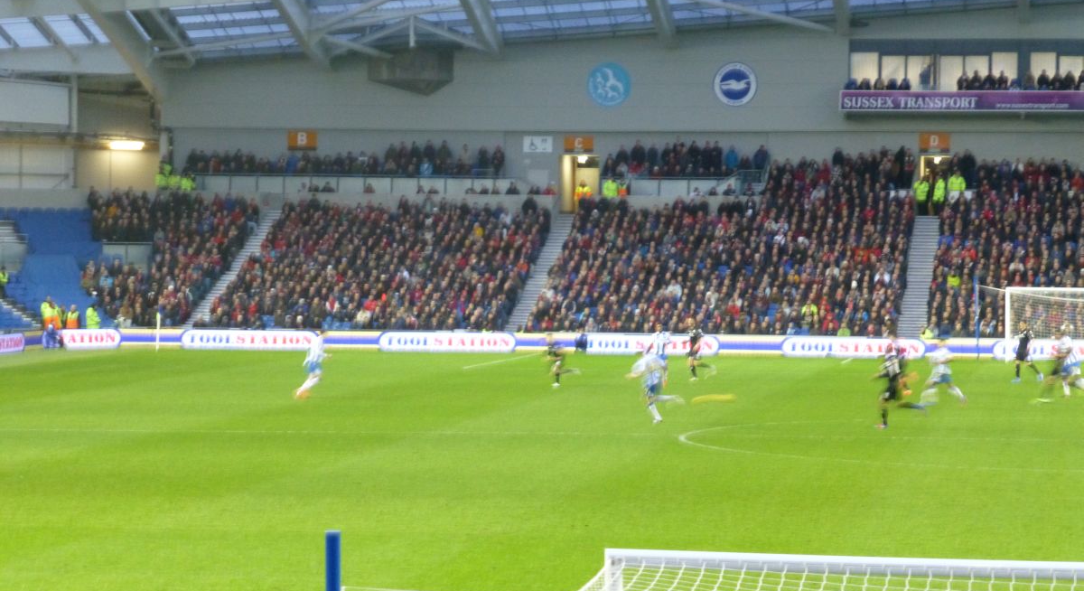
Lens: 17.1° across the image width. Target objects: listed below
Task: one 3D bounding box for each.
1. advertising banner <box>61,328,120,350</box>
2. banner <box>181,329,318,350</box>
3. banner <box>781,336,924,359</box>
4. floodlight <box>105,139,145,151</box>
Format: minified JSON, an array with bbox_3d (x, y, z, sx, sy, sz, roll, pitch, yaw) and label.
[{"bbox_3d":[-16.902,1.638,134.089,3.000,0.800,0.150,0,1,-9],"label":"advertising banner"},{"bbox_3d":[-10.822,1.632,133.573,5.200,0.800,0.150,1,1,9],"label":"banner"},{"bbox_3d":[11.238,1.878,130.237,5.200,0.800,0.150,1,1,9],"label":"banner"},{"bbox_3d":[-17.826,-6.445,154.319,1.500,0.480,0.350,1,1,9],"label":"floodlight"}]

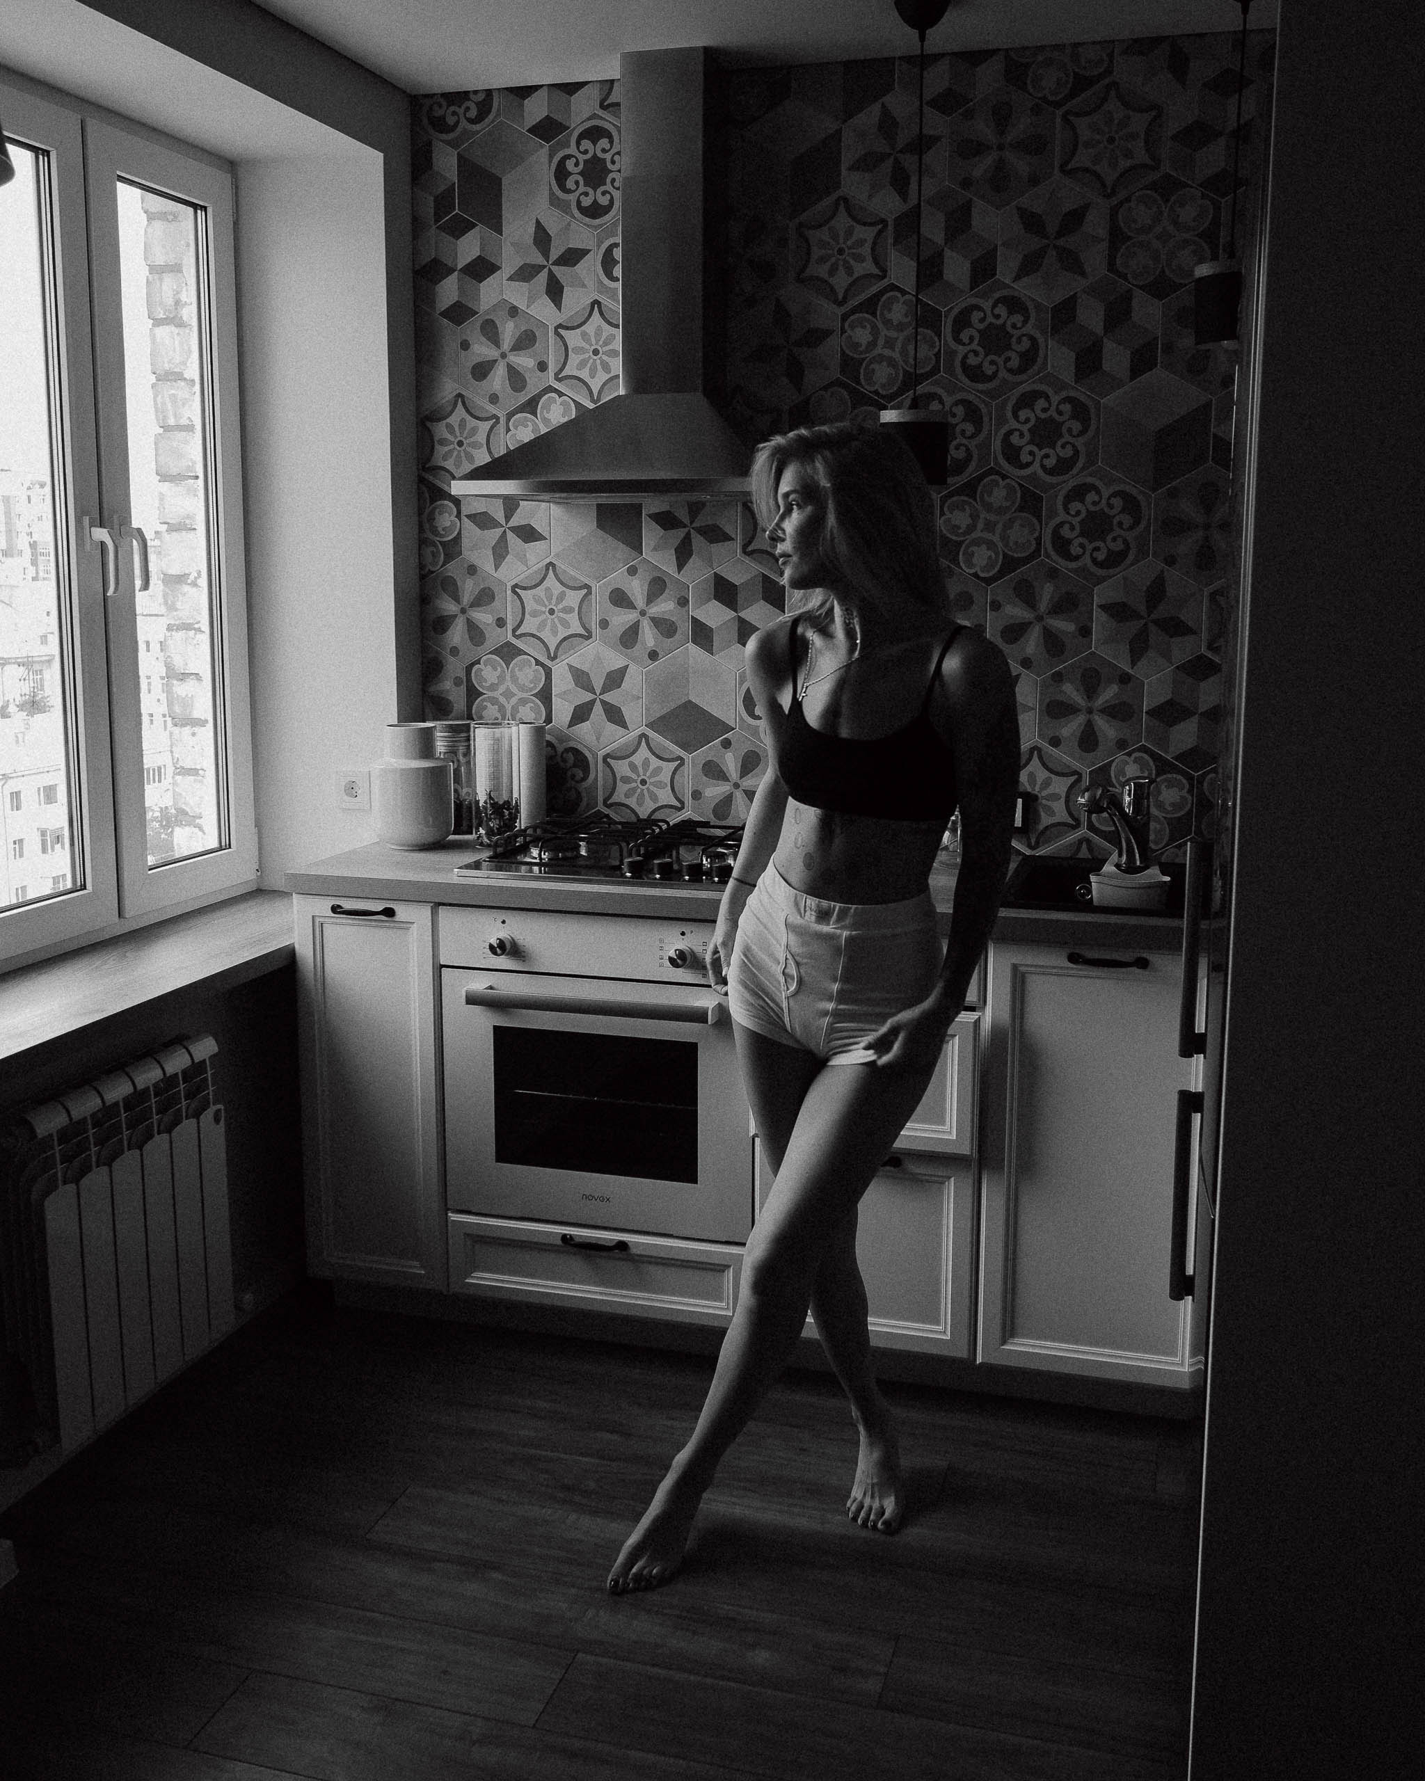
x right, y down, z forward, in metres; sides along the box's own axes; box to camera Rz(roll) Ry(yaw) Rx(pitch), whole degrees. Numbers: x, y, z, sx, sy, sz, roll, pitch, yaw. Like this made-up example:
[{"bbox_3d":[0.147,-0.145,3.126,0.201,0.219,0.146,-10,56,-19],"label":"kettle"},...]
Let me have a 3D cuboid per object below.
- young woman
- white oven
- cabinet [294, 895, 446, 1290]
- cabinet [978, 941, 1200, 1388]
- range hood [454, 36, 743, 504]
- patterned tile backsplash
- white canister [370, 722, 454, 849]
[{"bbox_3d":[0.158,0.150,2.311,0.480,1.640,0.640,5,9,28],"label":"young woman"},{"bbox_3d":[-0.149,0.303,3.135,0.598,0.593,0.570,3,9,16],"label":"white oven"},{"bbox_3d":[-0.576,0.355,3.303,0.305,0.762,0.564,3,9,16],"label":"cabinet"},{"bbox_3d":[0.729,0.427,2.938,0.385,0.748,0.564,3,9,16],"label":"cabinet"},{"bbox_3d":[-0.120,-1.182,3.028,0.600,0.867,0.491,3,9,16],"label":"range hood"},{"bbox_3d":[0.197,-0.865,3.240,1.755,1.560,0.020,3,9,16],"label":"patterned tile backsplash"},{"bbox_3d":[-0.630,-0.220,3.343,0.162,0.256,0.162,0,8,0],"label":"white canister"}]

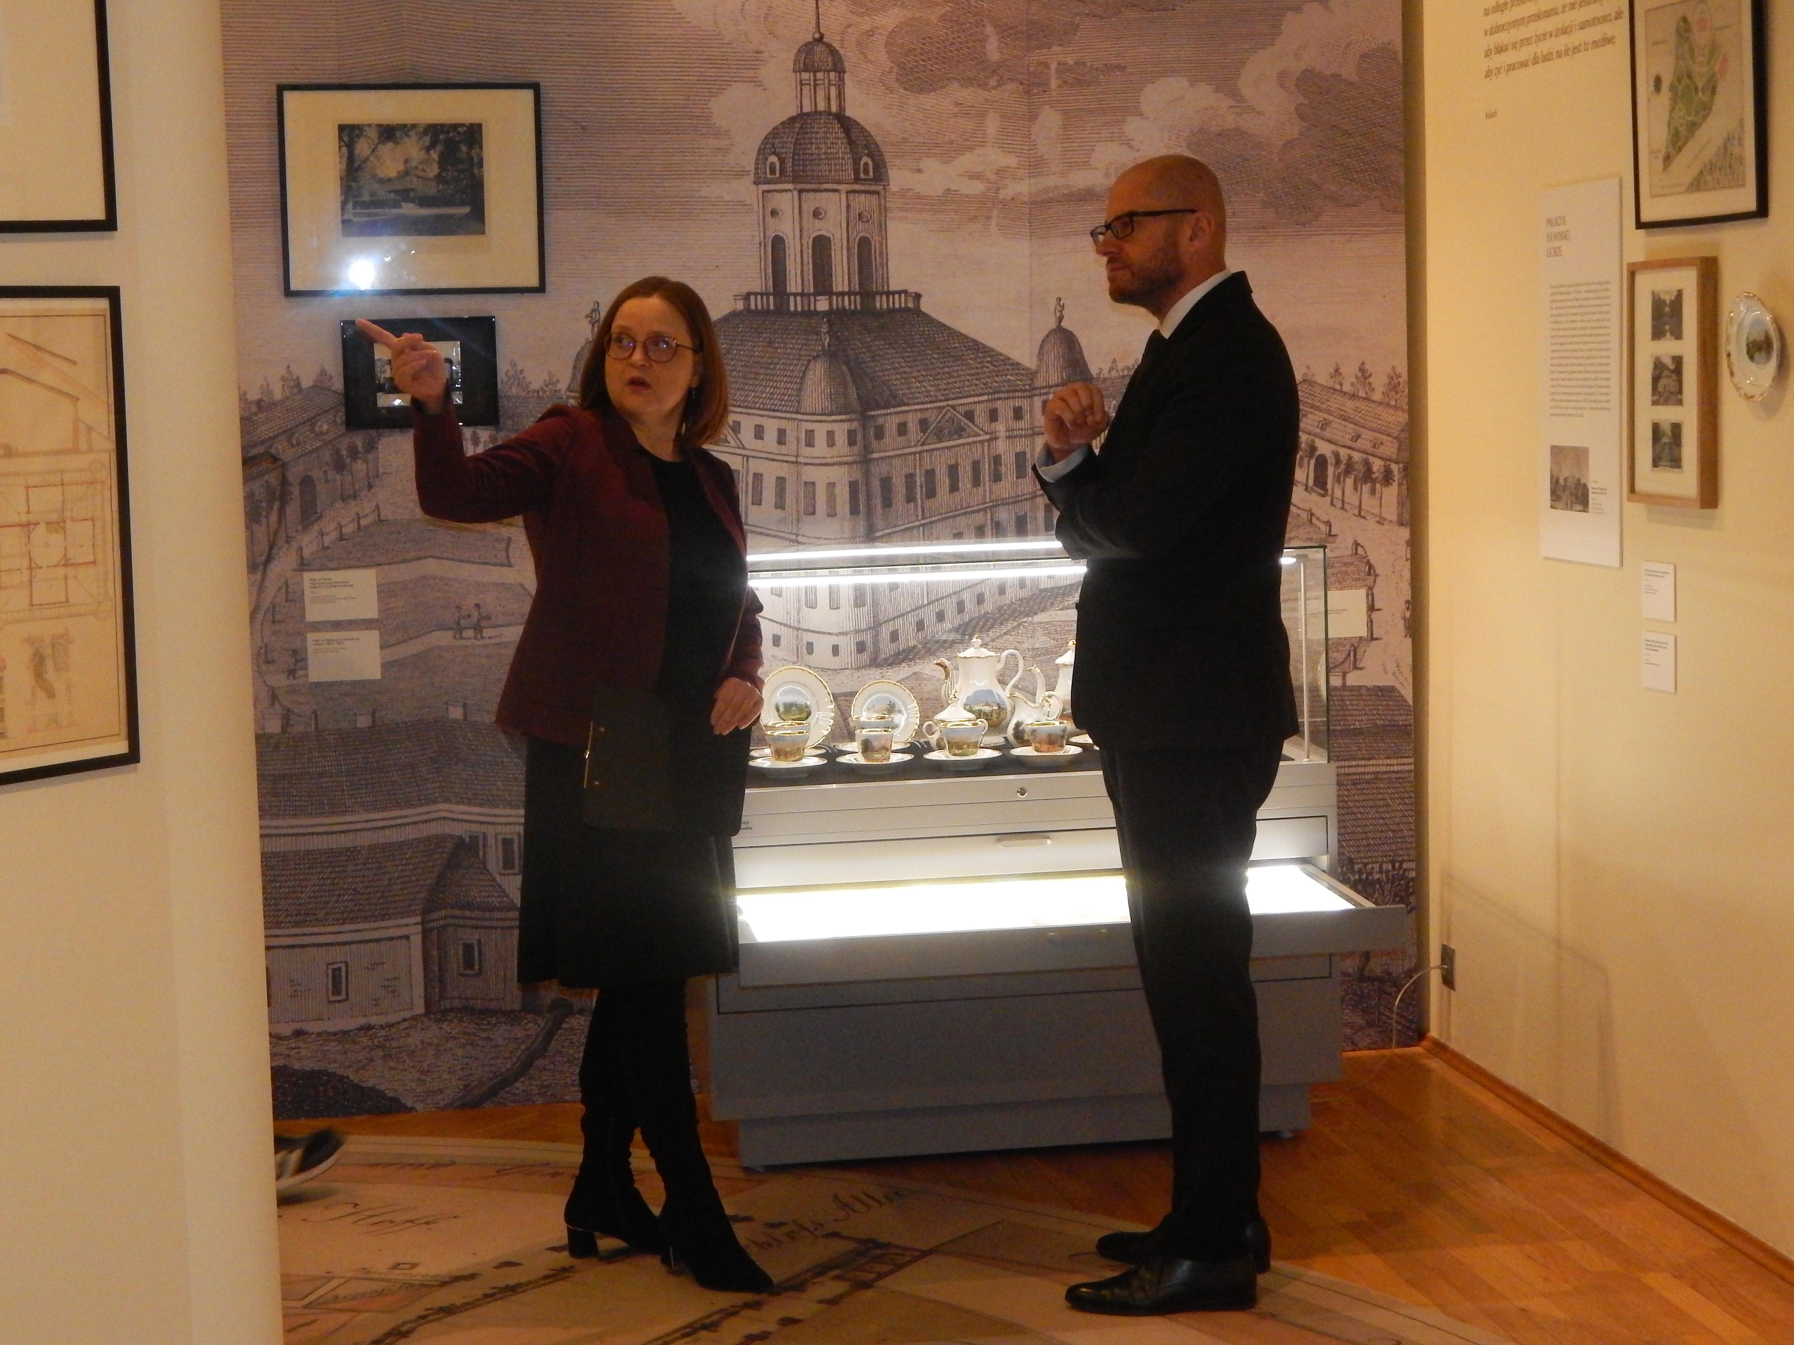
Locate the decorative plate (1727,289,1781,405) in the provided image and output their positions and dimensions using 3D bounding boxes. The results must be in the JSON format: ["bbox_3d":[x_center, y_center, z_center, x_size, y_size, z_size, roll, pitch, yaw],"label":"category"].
[{"bbox_3d":[1.378,-0.523,5.072,0.030,0.175,0.185,-2,6,-9],"label":"decorative plate"}]

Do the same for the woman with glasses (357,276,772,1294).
[{"bbox_3d":[-0.459,0.188,5.238,0.620,1.667,0.520,-6,7,-42],"label":"woman with glasses"}]

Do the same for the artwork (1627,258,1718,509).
[{"bbox_3d":[1.326,-0.495,5.408,0.030,0.418,0.307,-2,6,-9],"label":"artwork"}]

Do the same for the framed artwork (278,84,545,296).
[{"bbox_3d":[-0.970,-0.969,6.346,0.521,0.420,0.025,-2,6,-9],"label":"framed artwork"}]

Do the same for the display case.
[{"bbox_3d":[0.229,0.350,6.034,1.226,1.148,1.208,-2,6,-9],"label":"display case"}]

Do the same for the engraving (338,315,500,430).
[{"bbox_3d":[-0.961,-0.605,6.383,0.311,0.222,0.020,-2,6,-9],"label":"engraving"}]

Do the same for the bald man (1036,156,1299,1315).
[{"bbox_3d":[0.449,0.097,5.071,0.430,1.835,0.520,-2,6,-5],"label":"bald man"}]

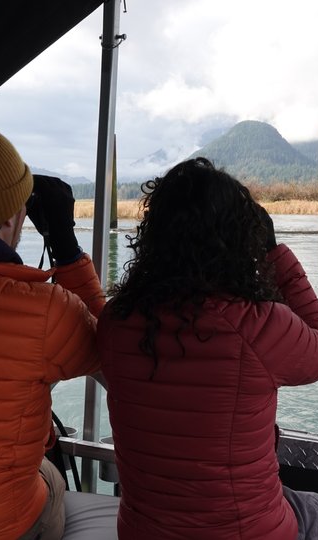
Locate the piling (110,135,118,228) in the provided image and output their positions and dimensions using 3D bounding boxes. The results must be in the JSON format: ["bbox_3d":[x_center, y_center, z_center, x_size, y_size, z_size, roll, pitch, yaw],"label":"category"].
[{"bbox_3d":[-1.860,-3.540,31.500,0.530,3.820,0.530,0,5,0],"label":"piling"}]

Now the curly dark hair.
[{"bbox_3d":[0.071,-0.013,1.570,0.330,0.420,0.290,1,5,13],"label":"curly dark hair"}]

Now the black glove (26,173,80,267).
[{"bbox_3d":[-0.231,-0.114,1.740,0.100,0.180,0.130,2,5,24],"label":"black glove"}]

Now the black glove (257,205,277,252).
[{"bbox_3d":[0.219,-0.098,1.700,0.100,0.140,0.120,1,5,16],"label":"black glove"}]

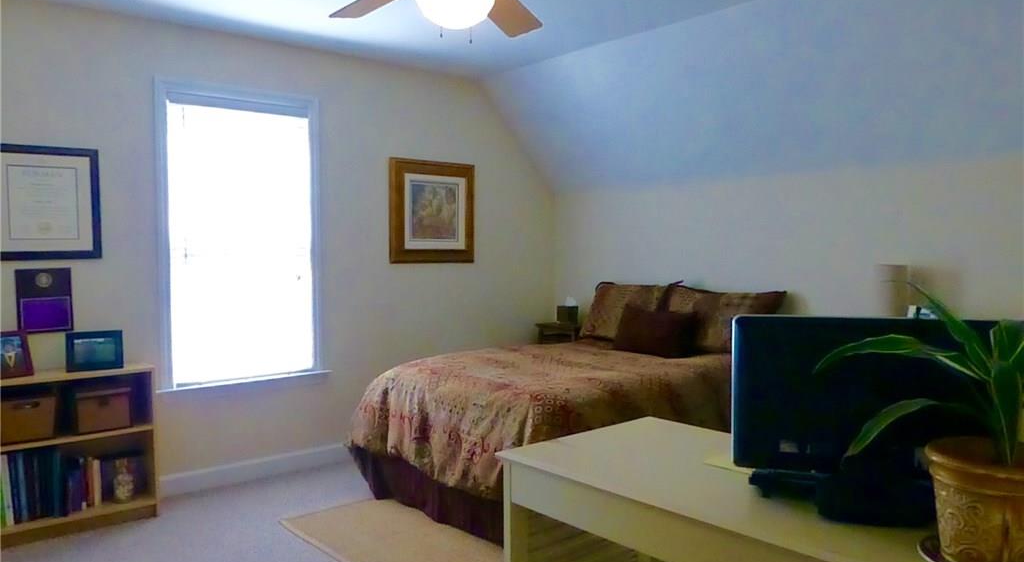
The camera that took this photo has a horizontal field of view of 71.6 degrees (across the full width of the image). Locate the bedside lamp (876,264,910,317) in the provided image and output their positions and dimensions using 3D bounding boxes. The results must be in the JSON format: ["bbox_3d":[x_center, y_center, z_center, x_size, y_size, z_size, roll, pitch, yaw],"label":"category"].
[{"bbox_3d":[1.873,0.156,3.498,0.170,0.475,0.170,-2,3,-42],"label":"bedside lamp"}]

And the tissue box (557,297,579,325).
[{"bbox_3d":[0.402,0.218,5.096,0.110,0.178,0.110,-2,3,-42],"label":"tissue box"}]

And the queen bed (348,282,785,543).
[{"bbox_3d":[0.474,0.597,3.867,2.120,1.050,1.540,-2,3,-42],"label":"queen bed"}]

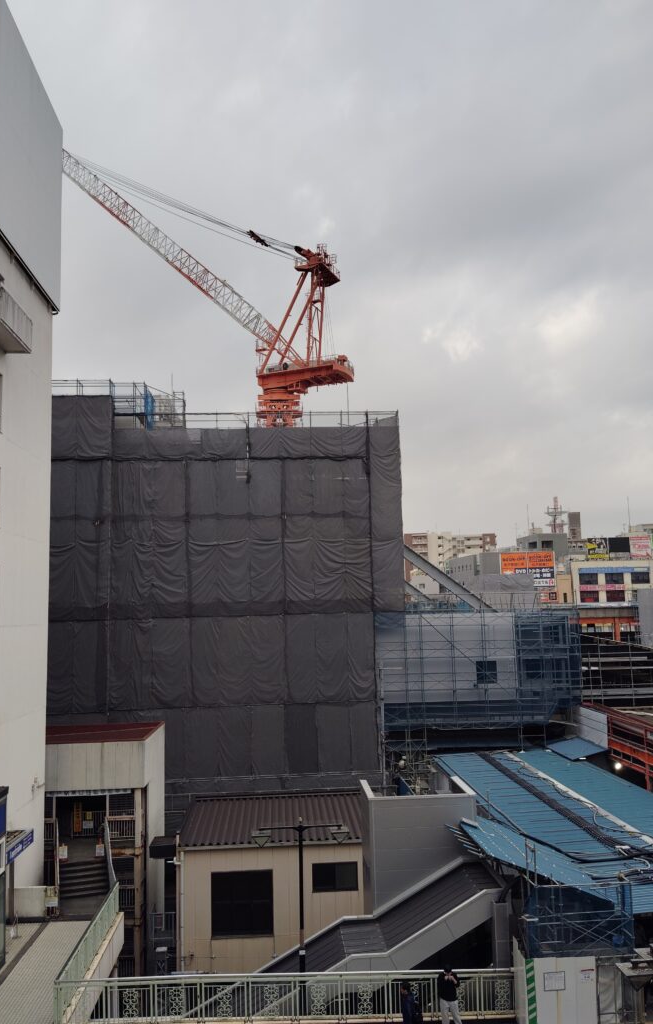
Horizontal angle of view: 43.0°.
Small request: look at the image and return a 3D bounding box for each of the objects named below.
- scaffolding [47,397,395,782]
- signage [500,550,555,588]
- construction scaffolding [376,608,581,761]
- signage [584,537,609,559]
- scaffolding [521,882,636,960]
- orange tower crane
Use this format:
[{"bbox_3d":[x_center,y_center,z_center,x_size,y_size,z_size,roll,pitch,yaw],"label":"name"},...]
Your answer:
[{"bbox_3d":[-7.898,7.361,57.186,22.500,26.700,22.000,-1,-7,-7],"label":"scaffolding"},{"bbox_3d":[33.862,9.855,139.744,9.200,6.000,0.500,-1,-7,-5],"label":"signage"},{"bbox_3d":[8.763,9.944,47.820,11.400,8.400,3.200,-1,-7,-7],"label":"construction scaffolding"},{"bbox_3d":[49.062,6.608,150.173,4.400,3.900,0.500,0,-7,-8],"label":"signage"},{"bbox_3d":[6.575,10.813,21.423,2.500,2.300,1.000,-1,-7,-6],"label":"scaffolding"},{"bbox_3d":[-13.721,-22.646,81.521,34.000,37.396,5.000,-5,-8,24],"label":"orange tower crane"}]

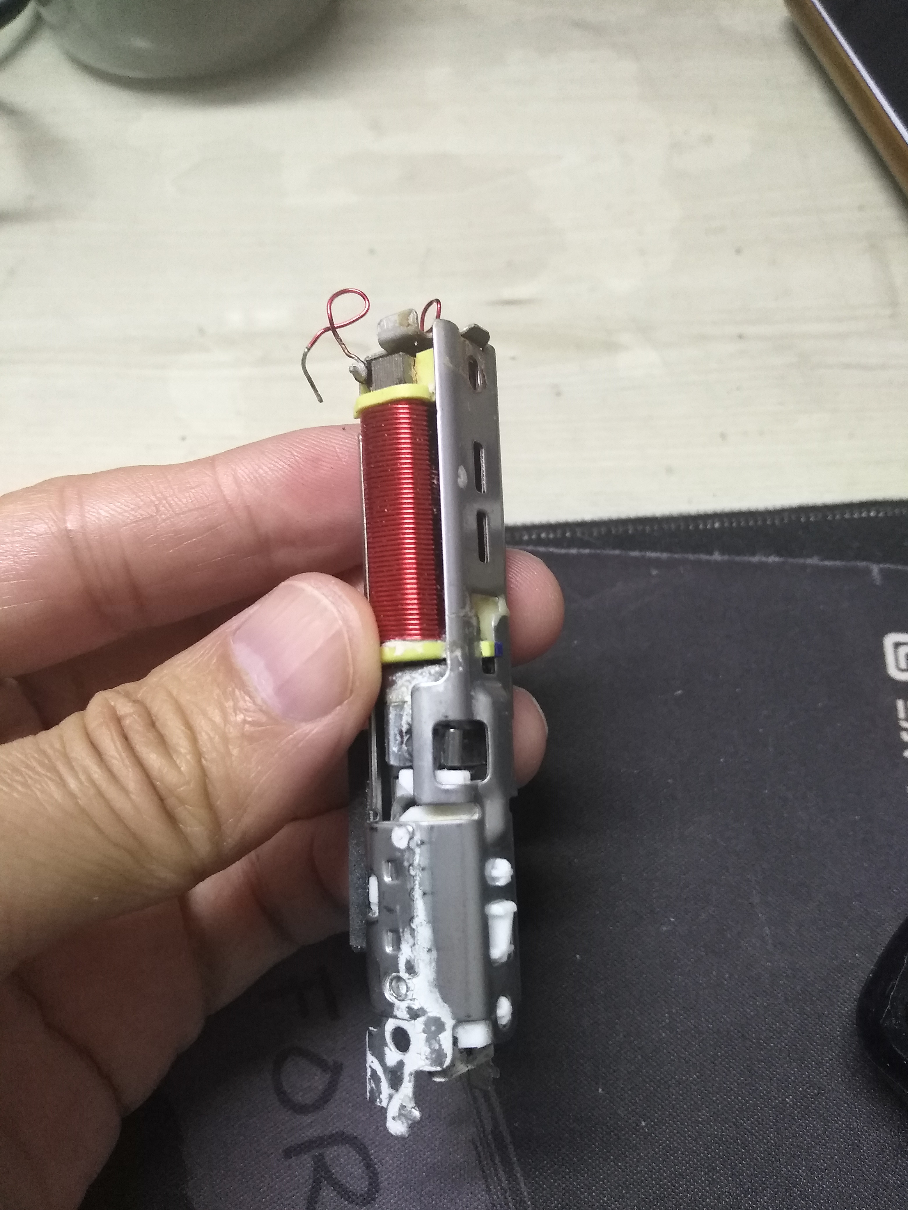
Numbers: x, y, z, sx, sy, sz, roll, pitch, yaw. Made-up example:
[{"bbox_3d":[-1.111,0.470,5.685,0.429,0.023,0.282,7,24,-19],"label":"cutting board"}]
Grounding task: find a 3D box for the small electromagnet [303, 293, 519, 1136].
[{"bbox_3d":[-0.004,0.011,0.108,0.018,0.015,0.091,-4,86,38],"label":"small electromagnet"}]

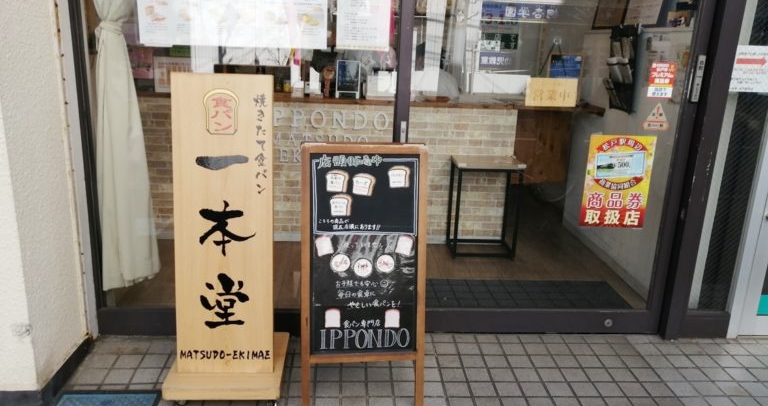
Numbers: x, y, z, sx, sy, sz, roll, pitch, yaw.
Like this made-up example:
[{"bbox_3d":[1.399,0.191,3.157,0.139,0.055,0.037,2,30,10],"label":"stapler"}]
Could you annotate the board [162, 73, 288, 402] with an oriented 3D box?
[{"bbox_3d":[-0.563,0.139,2.148,0.404,1.172,0.399,1,17,-4],"label":"board"}]

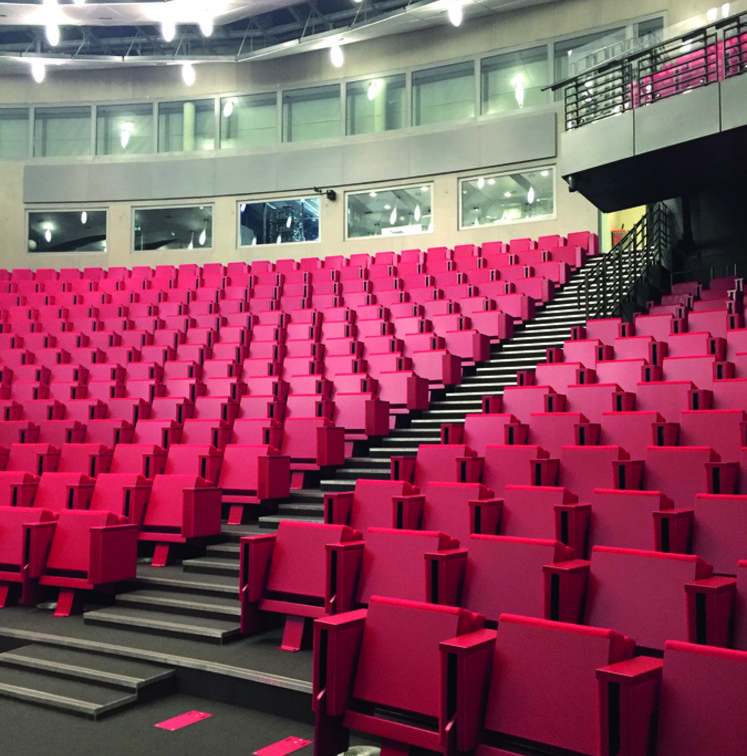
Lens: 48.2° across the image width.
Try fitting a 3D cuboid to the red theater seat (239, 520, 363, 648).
[{"bbox_3d":[-0.409,1.264,5.172,0.691,0.730,0.461,-2,-5,34],"label":"red theater seat"}]

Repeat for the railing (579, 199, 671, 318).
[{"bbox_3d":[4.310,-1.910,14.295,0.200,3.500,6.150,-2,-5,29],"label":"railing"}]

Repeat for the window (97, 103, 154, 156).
[{"bbox_3d":[-6.384,-6.378,21.459,1.558,1.344,0.100,0,-4,8],"label":"window"}]

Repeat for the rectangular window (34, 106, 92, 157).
[{"bbox_3d":[-8.079,-6.407,21.711,1.566,1.293,0.100,0,-4,5],"label":"rectangular window"}]

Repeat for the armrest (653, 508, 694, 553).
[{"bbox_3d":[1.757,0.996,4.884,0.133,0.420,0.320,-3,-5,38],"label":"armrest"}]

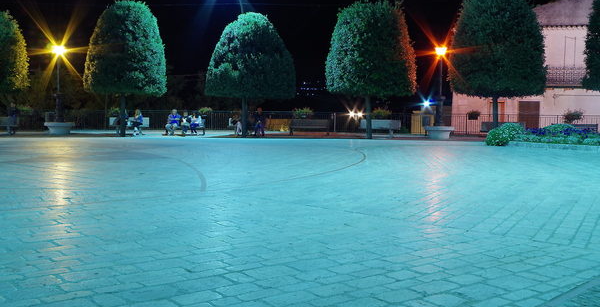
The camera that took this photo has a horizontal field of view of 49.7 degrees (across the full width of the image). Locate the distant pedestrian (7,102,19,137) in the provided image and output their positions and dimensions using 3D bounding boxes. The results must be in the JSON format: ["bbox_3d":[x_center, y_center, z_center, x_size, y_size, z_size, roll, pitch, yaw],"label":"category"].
[{"bbox_3d":[-14.273,-1.714,32.151,0.520,1.644,0.360,0,3,0],"label":"distant pedestrian"}]

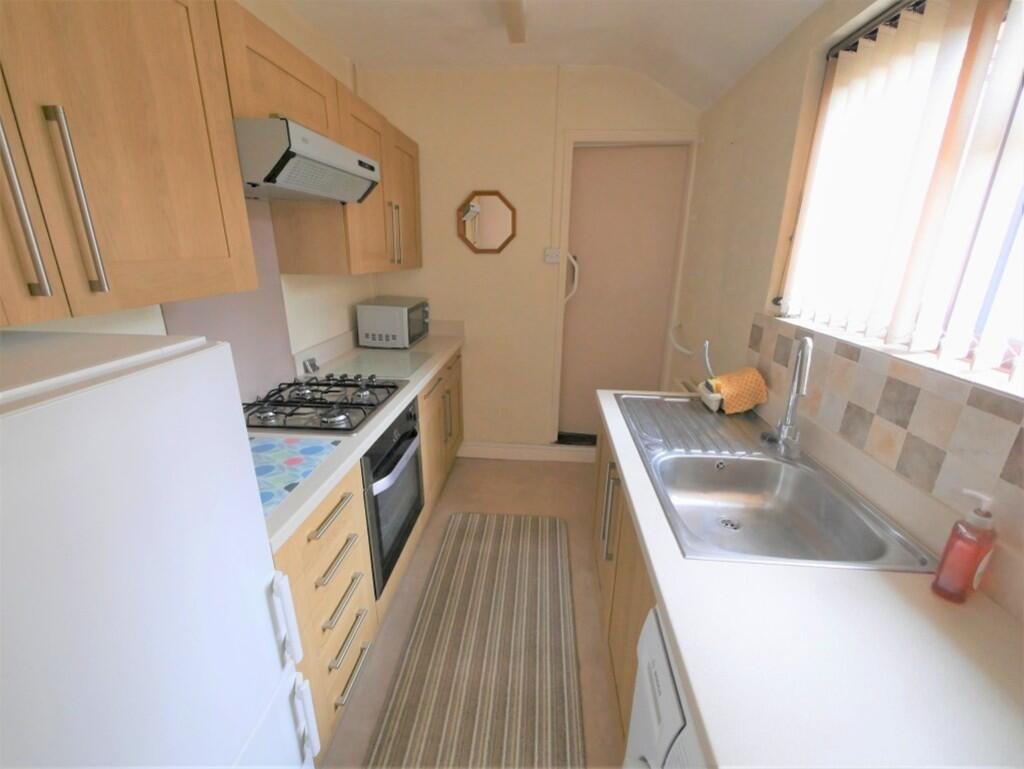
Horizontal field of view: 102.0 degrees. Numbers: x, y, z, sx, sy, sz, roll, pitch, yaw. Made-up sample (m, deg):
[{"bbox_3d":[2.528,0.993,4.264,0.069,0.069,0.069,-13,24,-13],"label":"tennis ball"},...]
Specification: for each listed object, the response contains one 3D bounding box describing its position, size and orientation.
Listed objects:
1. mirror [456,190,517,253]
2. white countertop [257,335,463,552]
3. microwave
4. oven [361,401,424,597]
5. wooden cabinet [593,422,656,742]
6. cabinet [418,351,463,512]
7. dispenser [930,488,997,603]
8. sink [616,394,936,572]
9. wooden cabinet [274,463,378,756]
[{"bbox_3d":[-0.157,-1.001,2.562,0.370,0.365,0.025,2,18,4],"label":"mirror"},{"bbox_3d":[-0.703,0.009,1.833,0.590,0.040,2.120,2,18,4],"label":"white countertop"},{"bbox_3d":[-0.732,-0.390,2.571,0.325,0.250,0.430,4,18,8],"label":"microwave"},{"bbox_3d":[-0.707,0.386,1.698,0.550,0.595,0.595,2,18,4],"label":"oven"},{"bbox_3d":[0.622,0.620,1.389,0.540,0.810,0.980,2,18,5],"label":"wooden cabinet"},{"bbox_3d":[-0.670,0.240,2.496,0.560,0.810,0.990,2,18,4],"label":"cabinet"},{"bbox_3d":[0.774,0.279,0.707,0.055,0.187,0.055,-7,19,-21],"label":"dispenser"},{"bbox_3d":[0.608,0.278,1.258,0.470,0.160,0.950,2,18,5],"label":"sink"},{"bbox_3d":[-0.776,0.658,1.212,0.560,0.810,0.475,2,18,4],"label":"wooden cabinet"}]

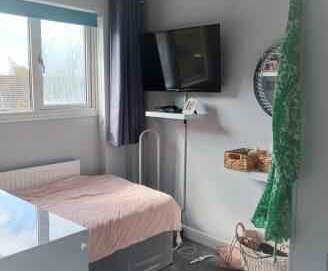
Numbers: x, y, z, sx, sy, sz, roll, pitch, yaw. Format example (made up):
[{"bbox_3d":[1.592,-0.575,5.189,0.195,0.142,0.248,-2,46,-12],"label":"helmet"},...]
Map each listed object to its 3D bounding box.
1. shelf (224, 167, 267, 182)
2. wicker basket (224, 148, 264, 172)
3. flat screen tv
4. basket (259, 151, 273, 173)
[{"bbox_3d":[0.738,0.284,2.430,0.620,0.050,0.260,9,12,43],"label":"shelf"},{"bbox_3d":[0.597,0.175,2.538,0.185,0.130,0.235,9,12,43],"label":"wicker basket"},{"bbox_3d":[0.110,-0.634,2.915,0.900,0.520,0.060,9,19,43],"label":"flat screen tv"},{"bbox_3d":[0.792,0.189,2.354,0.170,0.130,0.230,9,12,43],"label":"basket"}]

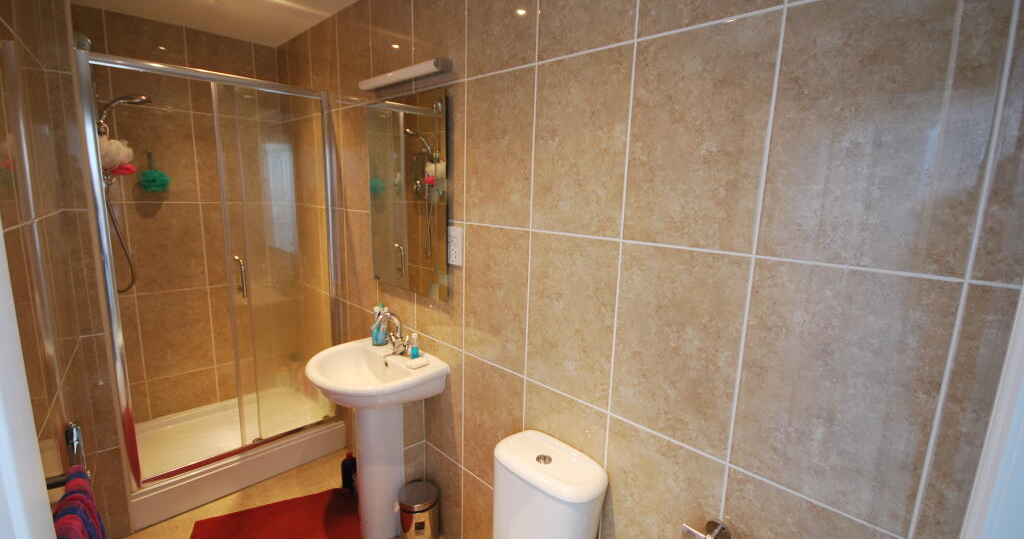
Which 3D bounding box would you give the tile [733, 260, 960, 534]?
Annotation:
[{"bbox_3d":[0.651,0.245,0.886,0.325,0.506,0.010,11,14,42],"label":"tile"}]

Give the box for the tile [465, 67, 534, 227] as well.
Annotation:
[{"bbox_3d":[-0.045,-0.398,1.459,0.328,0.509,0.012,11,14,42],"label":"tile"}]

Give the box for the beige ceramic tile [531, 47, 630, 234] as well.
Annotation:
[{"bbox_3d":[0.190,-0.350,1.236,0.325,0.506,0.010,11,14,42],"label":"beige ceramic tile"}]

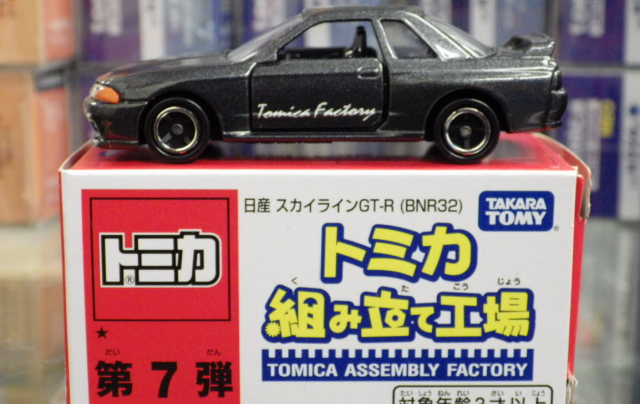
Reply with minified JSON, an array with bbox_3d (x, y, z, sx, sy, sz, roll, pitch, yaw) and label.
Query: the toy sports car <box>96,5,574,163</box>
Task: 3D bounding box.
[{"bbox_3d":[0.001,-0.020,0.216,0.077,0.023,0.030,0,12,0],"label":"toy sports car"}]

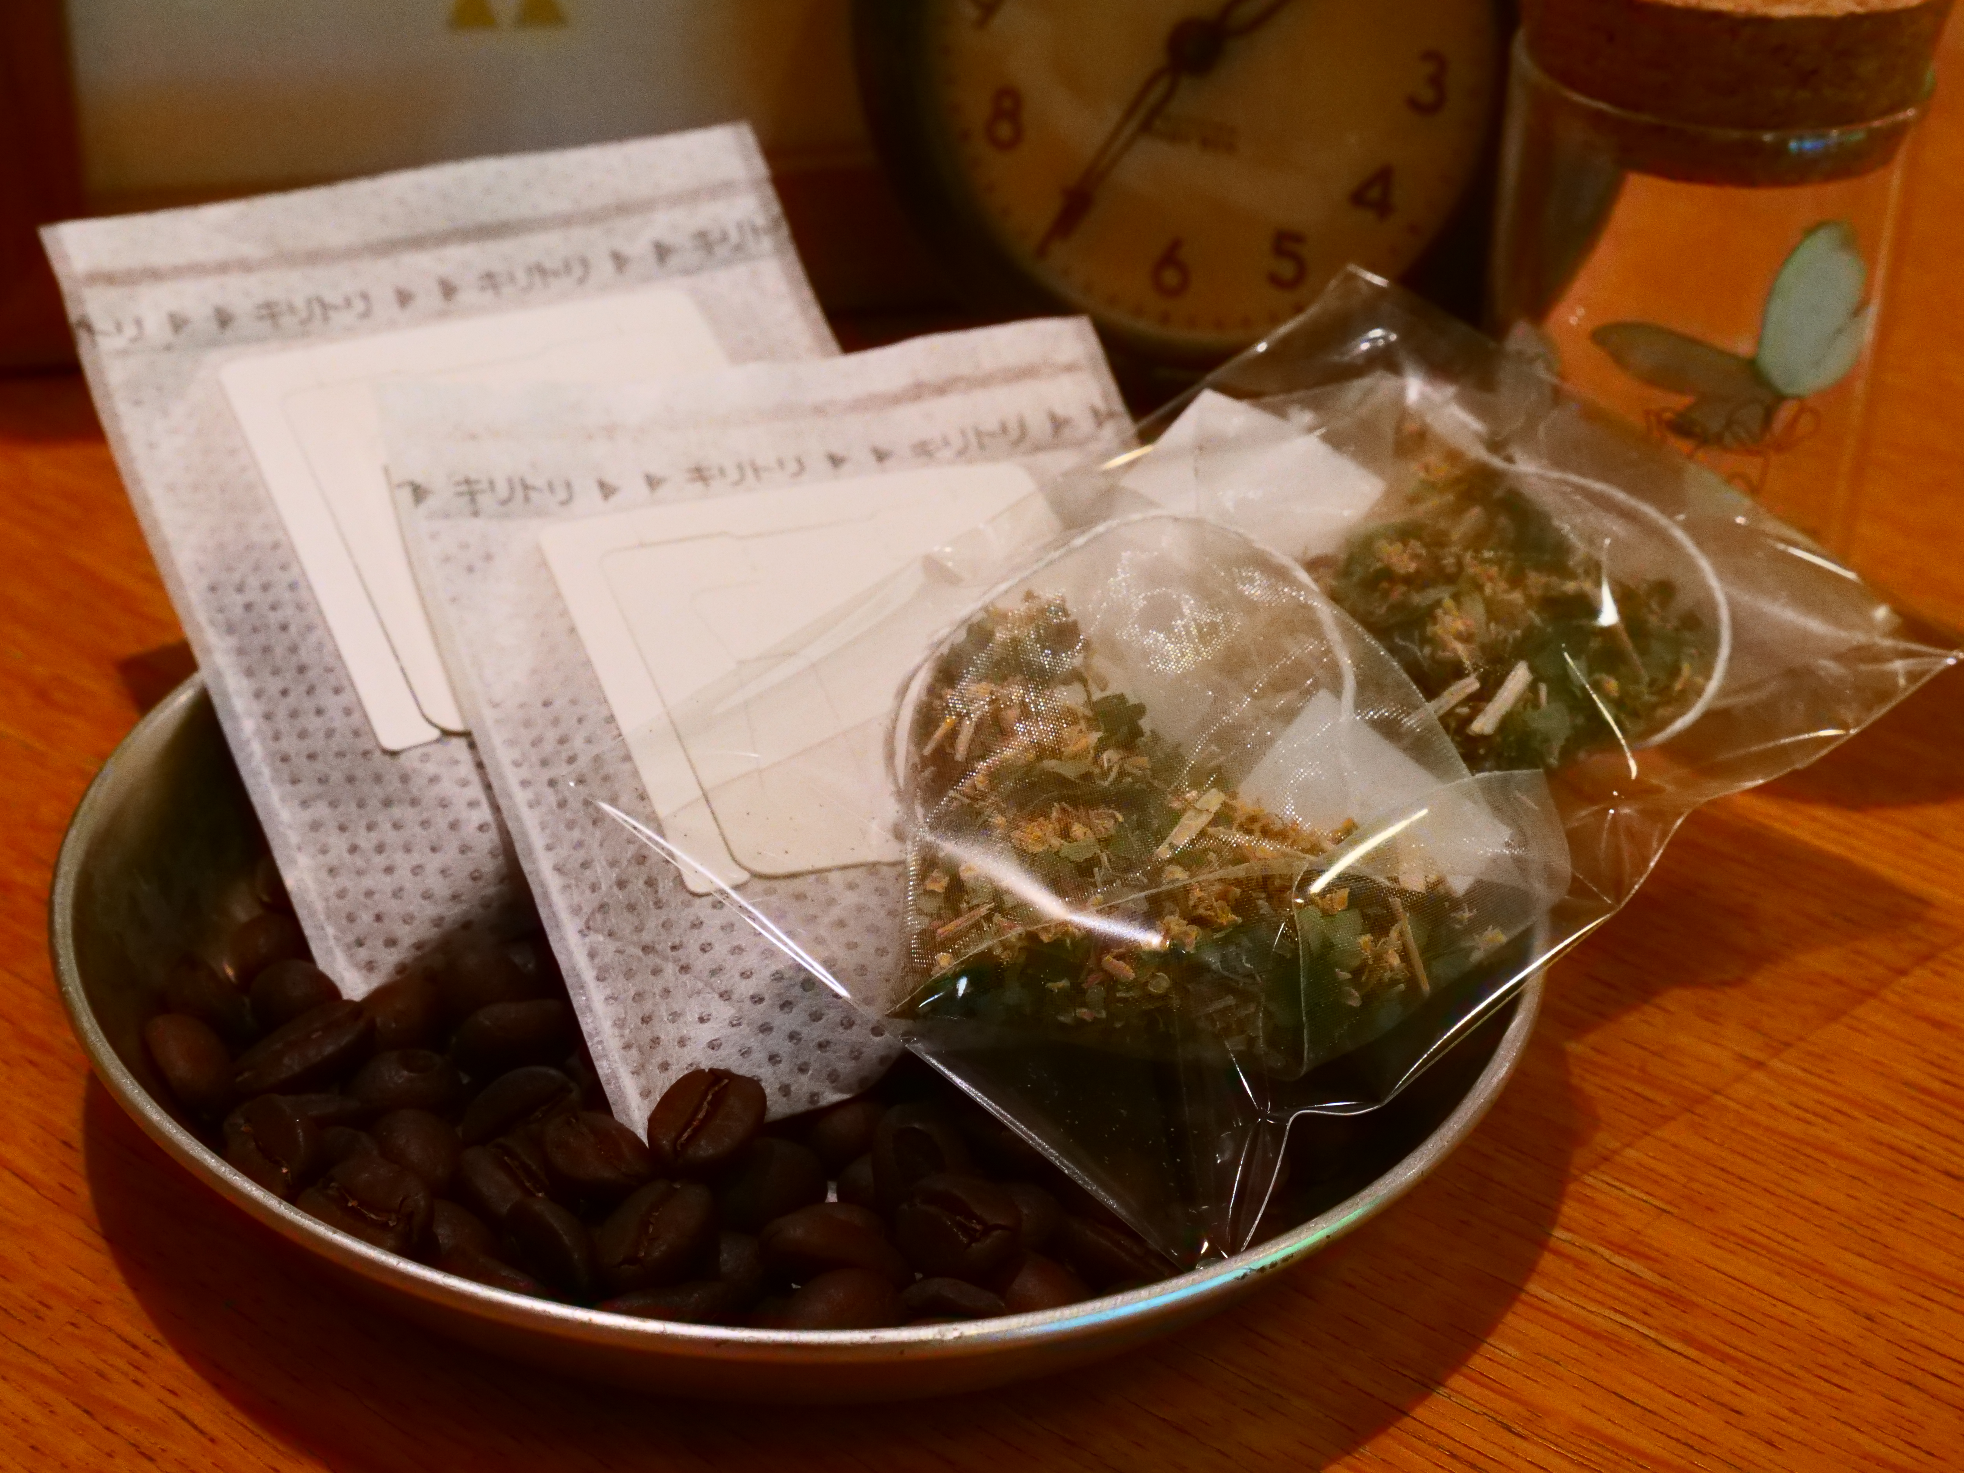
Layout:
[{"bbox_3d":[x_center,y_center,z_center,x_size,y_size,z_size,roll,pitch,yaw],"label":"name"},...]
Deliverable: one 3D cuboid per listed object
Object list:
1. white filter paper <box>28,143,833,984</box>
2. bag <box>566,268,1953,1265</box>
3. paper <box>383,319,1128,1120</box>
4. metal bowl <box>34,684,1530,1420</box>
[{"bbox_3d":[-0.040,-0.019,0.323,0.074,0.011,0.090,-14,64,-27],"label":"white filter paper"},{"bbox_3d":[0.026,-0.004,0.290,0.095,0.024,0.070,-35,58,-29],"label":"bag"},{"bbox_3d":[-0.008,-0.003,0.311,0.074,0.011,0.090,-8,54,-23],"label":"paper"},{"bbox_3d":[-0.015,0.021,0.301,0.127,0.026,0.127,3,32,0],"label":"metal bowl"}]

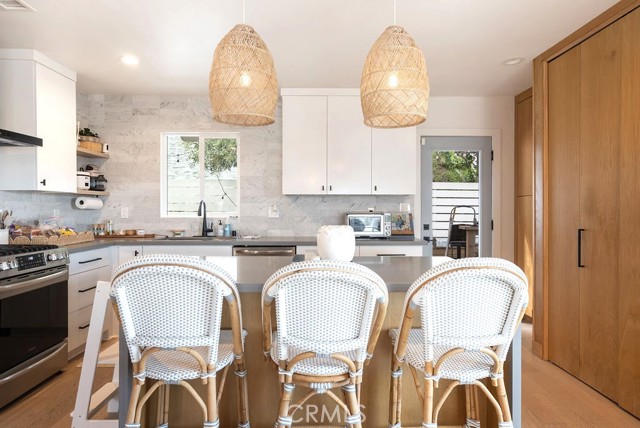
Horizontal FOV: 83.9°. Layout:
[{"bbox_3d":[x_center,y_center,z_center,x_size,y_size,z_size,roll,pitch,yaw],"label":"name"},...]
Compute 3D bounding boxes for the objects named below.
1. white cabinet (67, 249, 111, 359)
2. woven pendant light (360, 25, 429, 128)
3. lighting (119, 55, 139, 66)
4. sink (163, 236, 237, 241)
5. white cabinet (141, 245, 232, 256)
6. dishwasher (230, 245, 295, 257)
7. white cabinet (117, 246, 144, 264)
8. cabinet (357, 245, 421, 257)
[{"bbox_3d":[-2.240,0.683,3.031,0.600,0.770,0.580,0,1,-1],"label":"white cabinet"},{"bbox_3d":[0.385,-0.729,1.844,0.350,0.505,0.350,0,1,-1],"label":"woven pendant light"},{"bbox_3d":[-1.620,-1.287,2.991,0.160,0.030,0.160,0,1,-1],"label":"lighting"},{"bbox_3d":[-1.236,0.359,3.656,0.750,0.220,0.440,0,1,-1],"label":"sink"},{"bbox_3d":[-1.259,0.681,3.686,0.850,0.785,0.600,0,1,-1],"label":"white cabinet"},{"bbox_3d":[-0.530,0.708,3.699,0.607,0.830,0.600,0,1,-1],"label":"dishwasher"},{"bbox_3d":[-1.794,0.681,3.678,0.227,0.785,0.600,0,1,-1],"label":"white cabinet"},{"bbox_3d":[0.679,0.680,3.716,0.603,0.785,0.600,0,1,-1],"label":"cabinet"}]

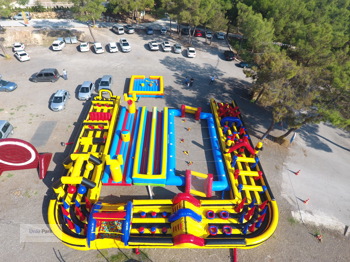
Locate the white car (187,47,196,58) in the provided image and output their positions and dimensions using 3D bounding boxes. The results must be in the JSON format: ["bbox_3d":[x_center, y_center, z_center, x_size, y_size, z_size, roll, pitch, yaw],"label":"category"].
[{"bbox_3d":[3.750,-18.270,46.140,1.760,1.470,4.450,-2,42,-3],"label":"white car"}]

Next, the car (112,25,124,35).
[{"bbox_3d":[-16.240,-29.120,57.540,1.820,1.870,4.720,-22,47,-24],"label":"car"}]

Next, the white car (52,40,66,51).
[{"bbox_3d":[-26.058,-19.456,45.223,1.750,1.500,4.200,-6,45,-9],"label":"white car"}]

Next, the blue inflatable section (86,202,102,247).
[{"bbox_3d":[-7.071,8.250,18.434,0.750,2.100,3.900,-1,46,0],"label":"blue inflatable section"}]

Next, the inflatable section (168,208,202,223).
[{"bbox_3d":[0.860,7.123,16.854,2.650,1.750,0.600,1,44,-1],"label":"inflatable section"}]

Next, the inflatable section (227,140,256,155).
[{"bbox_3d":[7.899,1.932,23.626,3.500,2.150,0.500,3,46,3],"label":"inflatable section"}]

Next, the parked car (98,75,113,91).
[{"bbox_3d":[-11.516,-7.795,33.542,1.760,1.480,4.300,-2,44,-4],"label":"parked car"}]

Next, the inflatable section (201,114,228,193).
[{"bbox_3d":[4.400,1.650,24.350,1.900,1.000,12.400,0,42,-1],"label":"inflatable section"}]

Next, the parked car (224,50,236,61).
[{"bbox_3d":[12.272,-17.147,45.286,1.780,1.500,4.400,-1,44,-4],"label":"parked car"}]

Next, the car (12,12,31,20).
[{"bbox_3d":[-40.742,-30.637,53.845,4.350,1.470,1.740,-4,44,-7],"label":"car"}]

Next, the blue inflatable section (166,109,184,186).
[{"bbox_3d":[-0.100,1.210,24.760,1.850,1.000,12.400,0,42,-1],"label":"blue inflatable section"}]

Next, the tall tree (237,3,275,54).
[{"bbox_3d":[16.703,-20.648,41.344,6.700,9.200,6.700,-1,46,0],"label":"tall tree"}]

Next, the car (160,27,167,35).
[{"bbox_3d":[-2.817,-25.793,51.823,1.720,1.450,4.100,-2,46,-1],"label":"car"}]

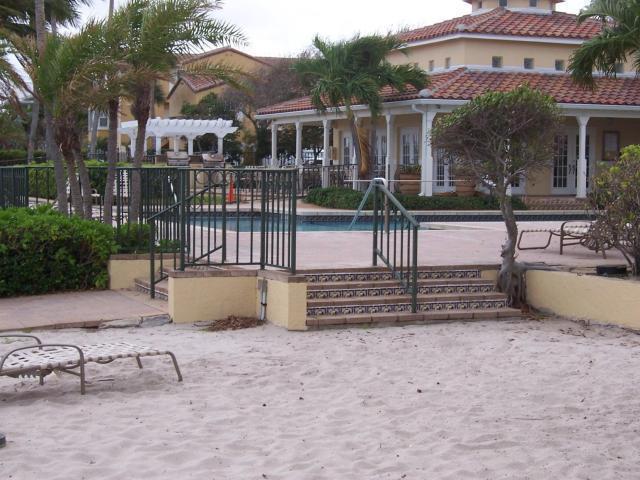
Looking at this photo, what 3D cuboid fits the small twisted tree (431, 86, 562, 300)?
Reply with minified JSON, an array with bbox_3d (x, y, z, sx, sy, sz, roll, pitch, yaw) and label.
[{"bbox_3d":[1.999,-0.515,15.293,1.460,2.436,1.400,0,3,-2],"label":"small twisted tree"}]

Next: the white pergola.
[{"bbox_3d":[-5.585,-3.362,52.898,3.800,2.684,3.700,-1,3,-27],"label":"white pergola"}]

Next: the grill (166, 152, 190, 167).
[{"bbox_3d":[-4.934,-2.796,47.000,0.700,0.520,0.580,0,3,-18],"label":"grill"}]

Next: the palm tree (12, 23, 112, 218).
[{"bbox_3d":[-3.235,-1.262,16.958,1.400,2.922,1.400,0,3,-2],"label":"palm tree"}]

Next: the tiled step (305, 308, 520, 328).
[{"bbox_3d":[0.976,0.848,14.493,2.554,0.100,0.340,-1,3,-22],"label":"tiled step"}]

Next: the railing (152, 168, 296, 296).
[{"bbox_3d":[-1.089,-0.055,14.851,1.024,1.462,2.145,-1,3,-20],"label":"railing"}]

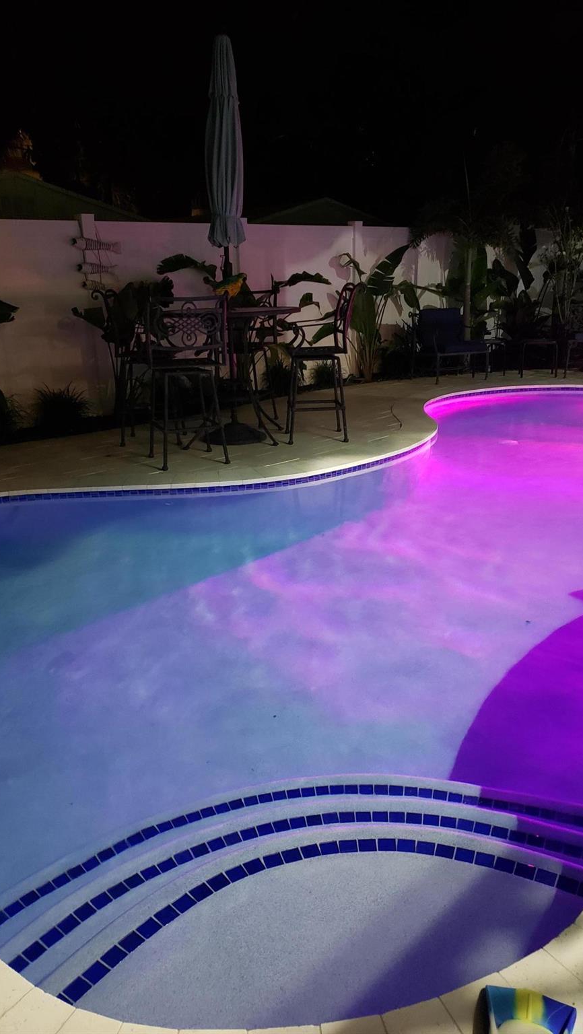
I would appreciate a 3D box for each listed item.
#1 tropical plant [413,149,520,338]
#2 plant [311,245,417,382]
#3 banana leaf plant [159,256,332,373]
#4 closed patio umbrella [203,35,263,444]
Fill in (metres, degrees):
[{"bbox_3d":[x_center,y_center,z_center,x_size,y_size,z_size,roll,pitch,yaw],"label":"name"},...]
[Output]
[{"bbox_3d":[2.471,-3.492,10.432,1.400,2.930,1.350,0,19,0],"label":"tropical plant"},{"bbox_3d":[0.941,-2.451,9.441,1.120,1.620,0.800,-17,25,-40],"label":"plant"},{"bbox_3d":[-0.489,-1.958,8.215,1.700,1.500,0.750,-17,25,-40],"label":"banana leaf plant"},{"bbox_3d":[-0.499,-2.186,6.418,0.530,3.120,0.530,0,19,0],"label":"closed patio umbrella"}]

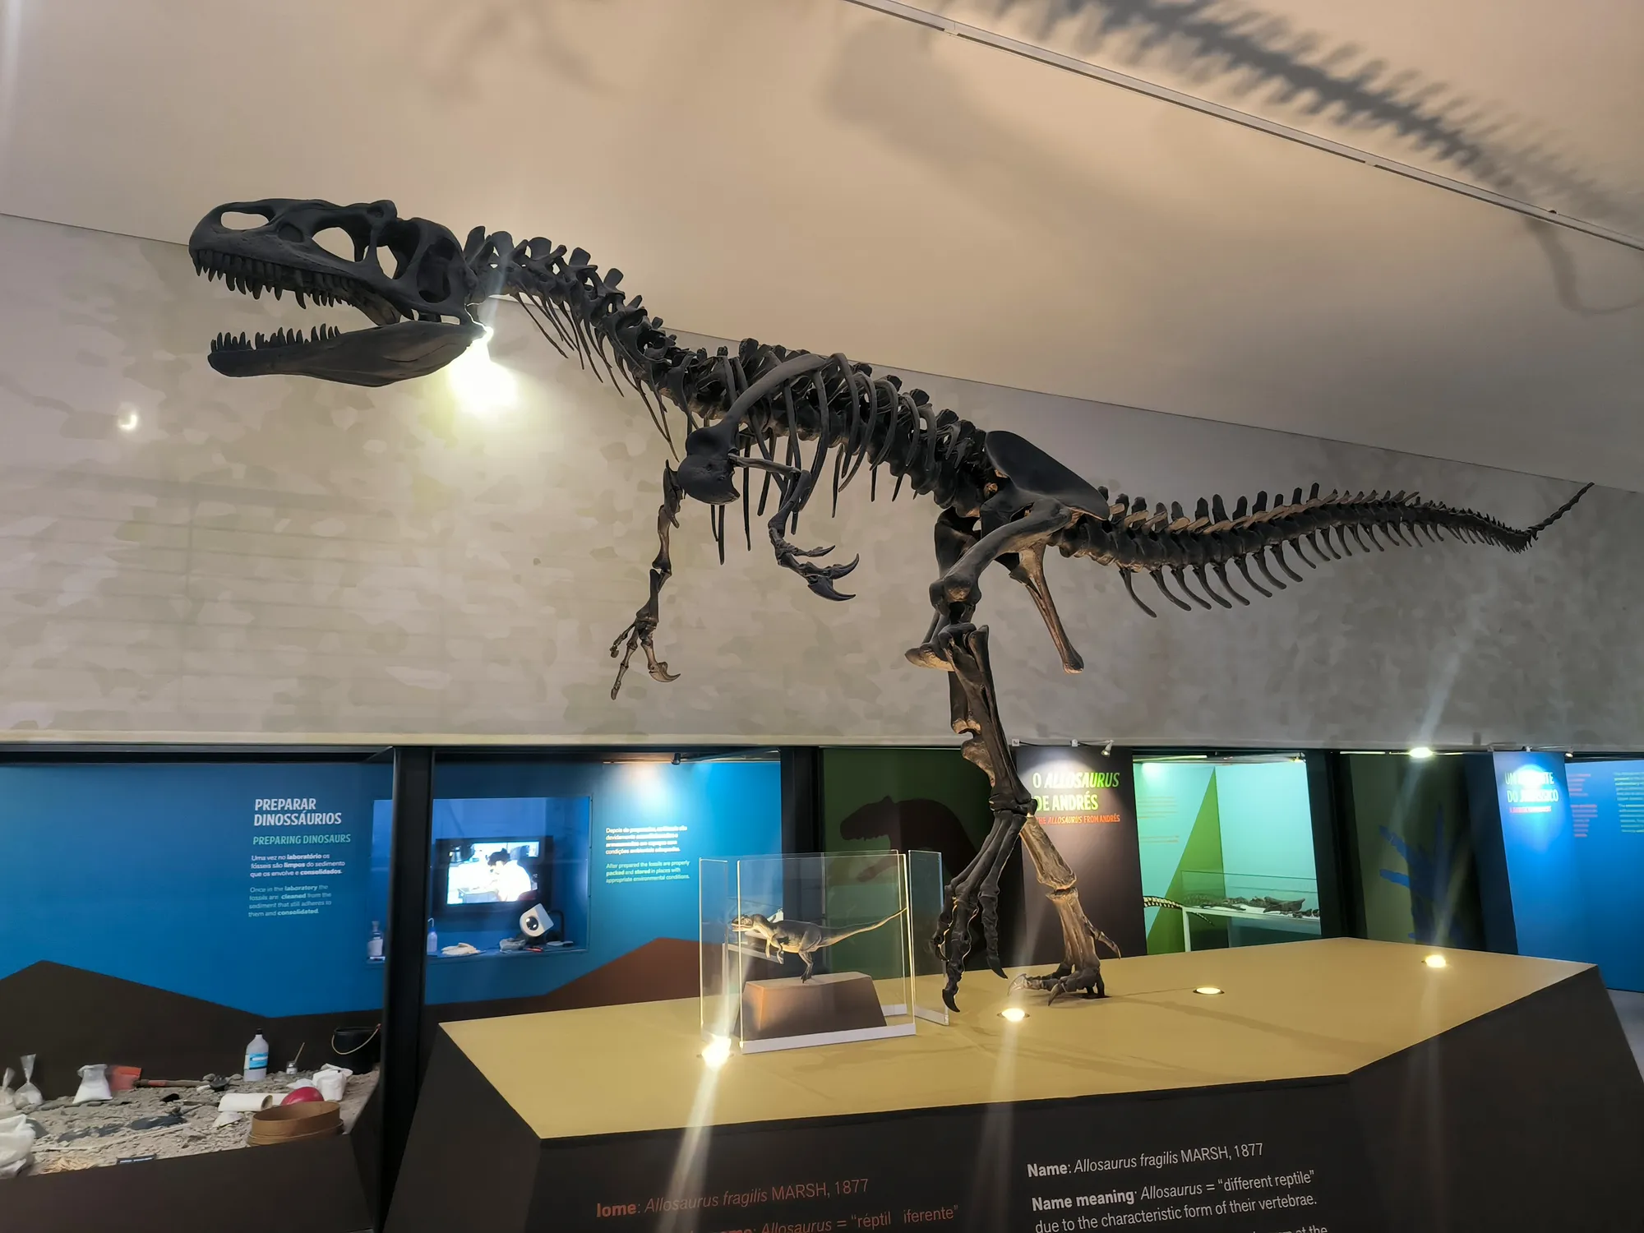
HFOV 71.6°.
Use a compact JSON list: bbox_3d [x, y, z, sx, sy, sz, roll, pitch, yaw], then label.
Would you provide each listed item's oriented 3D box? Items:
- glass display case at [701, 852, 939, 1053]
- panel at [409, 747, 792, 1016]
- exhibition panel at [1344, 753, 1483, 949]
[{"bbox_3d":[0.011,1.015,3.550,0.730,0.530,0.370,3,-10,-23],"label":"glass display case"},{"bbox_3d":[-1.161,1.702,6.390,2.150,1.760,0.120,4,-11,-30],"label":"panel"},{"bbox_3d":[4.294,1.885,8.082,1.500,1.800,0.120,5,-11,-32],"label":"exhibition panel"}]

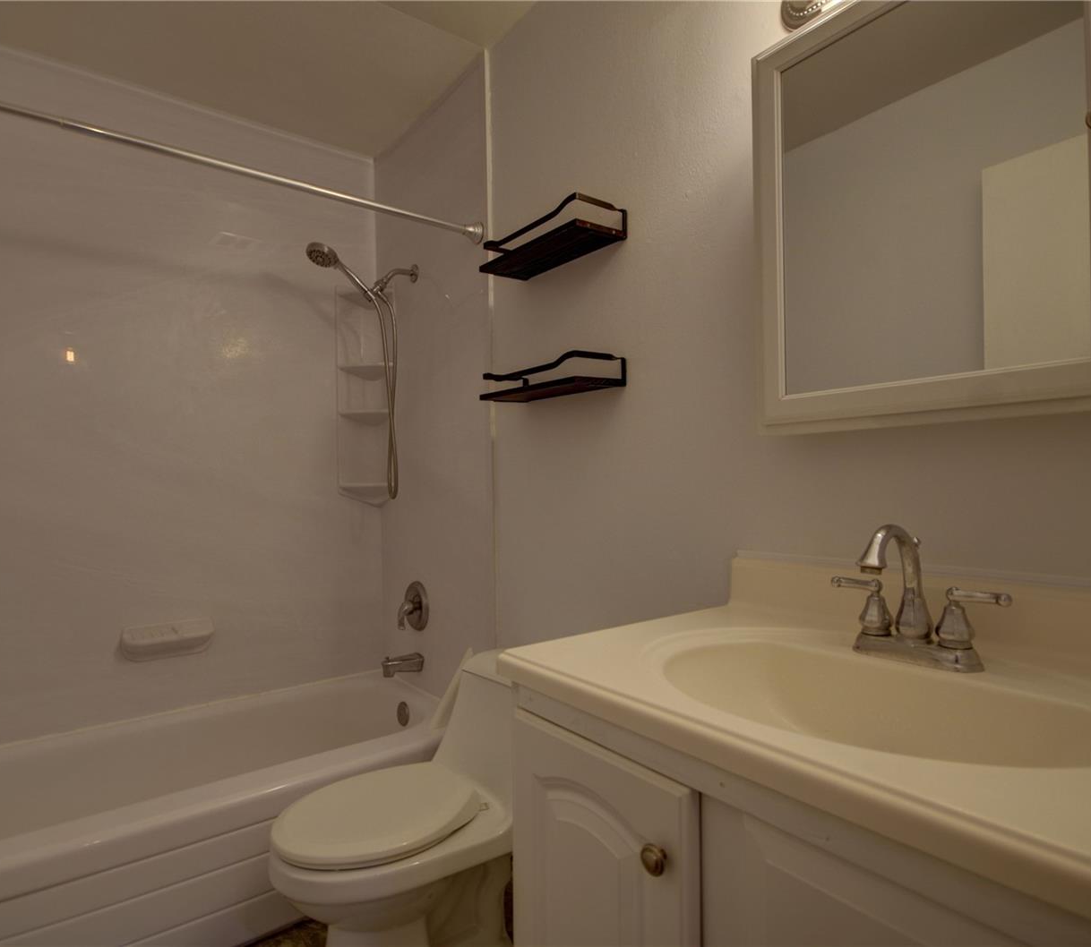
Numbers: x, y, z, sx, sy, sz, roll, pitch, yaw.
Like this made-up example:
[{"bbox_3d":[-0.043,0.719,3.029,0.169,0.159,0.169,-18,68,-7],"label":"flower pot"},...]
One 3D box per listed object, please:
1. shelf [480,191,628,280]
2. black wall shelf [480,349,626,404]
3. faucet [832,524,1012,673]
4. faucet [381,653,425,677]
[{"bbox_3d":[0.008,-0.585,1.605,0.150,0.076,0.401,0,-1,-38],"label":"shelf"},{"bbox_3d":[0.009,-0.237,1.606,0.150,0.073,0.401,0,-1,-38],"label":"black wall shelf"},{"bbox_3d":[0.459,0.159,0.835,0.170,0.184,0.227,0,-1,-38],"label":"faucet"},{"bbox_3d":[-0.517,0.695,2.295,0.141,0.066,0.062,0,-1,-38],"label":"faucet"}]

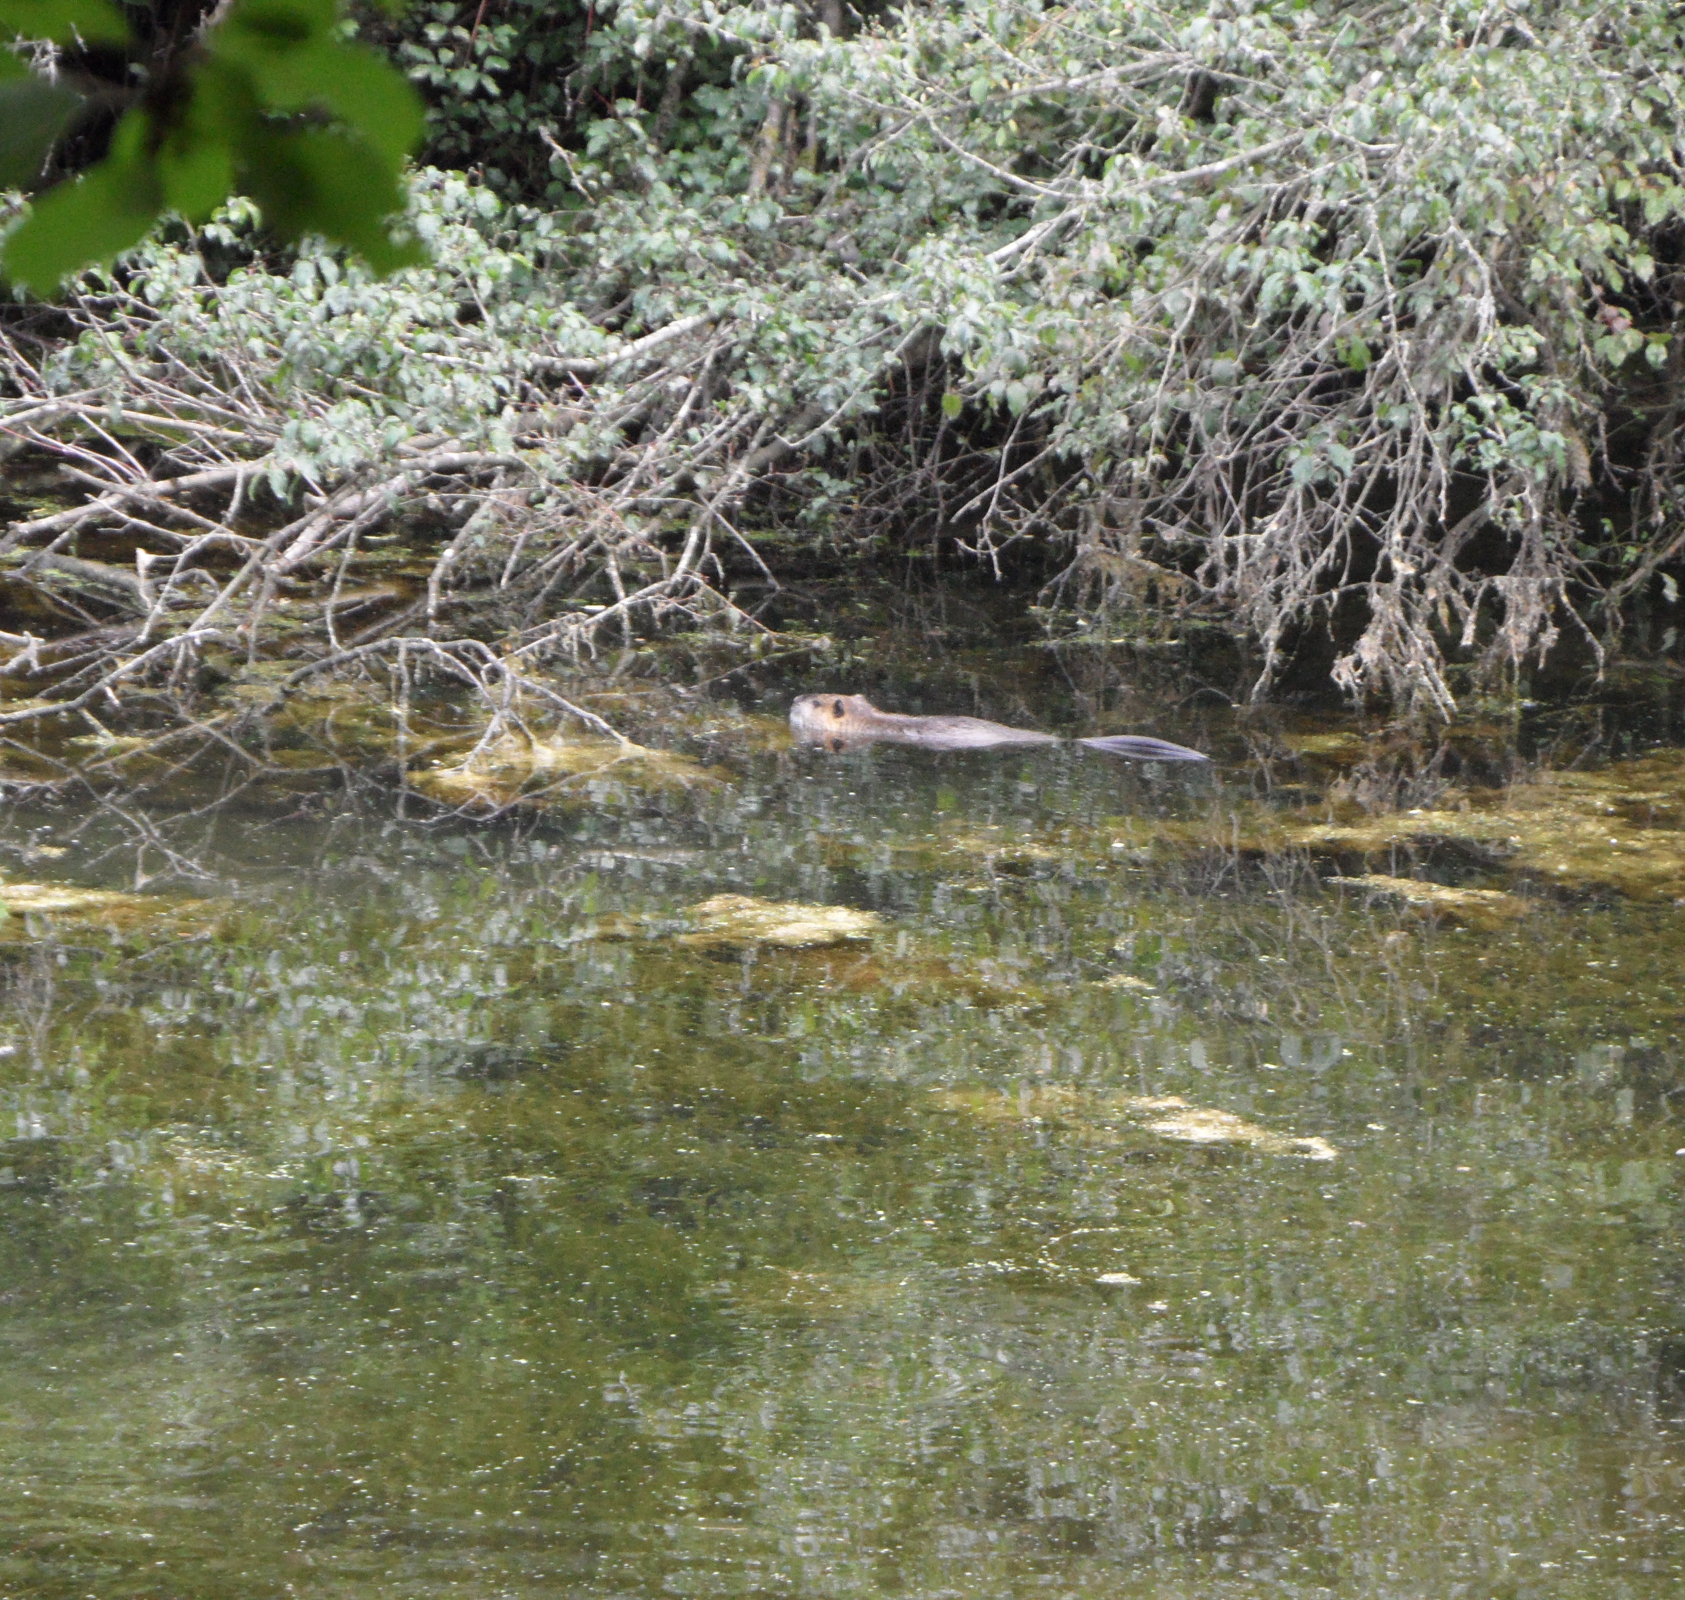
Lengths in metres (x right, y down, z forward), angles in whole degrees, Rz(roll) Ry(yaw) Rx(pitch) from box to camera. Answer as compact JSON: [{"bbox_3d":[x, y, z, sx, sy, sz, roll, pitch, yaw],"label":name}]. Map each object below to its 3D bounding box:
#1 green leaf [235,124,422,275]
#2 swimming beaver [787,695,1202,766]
[{"bbox_3d":[-0.170,-0.198,5.500,0.070,0.041,0.012,37,1,-3],"label":"green leaf"},{"bbox_3d":[0.342,-0.086,36.500,1.000,0.240,0.300,4,10,22],"label":"swimming beaver"}]

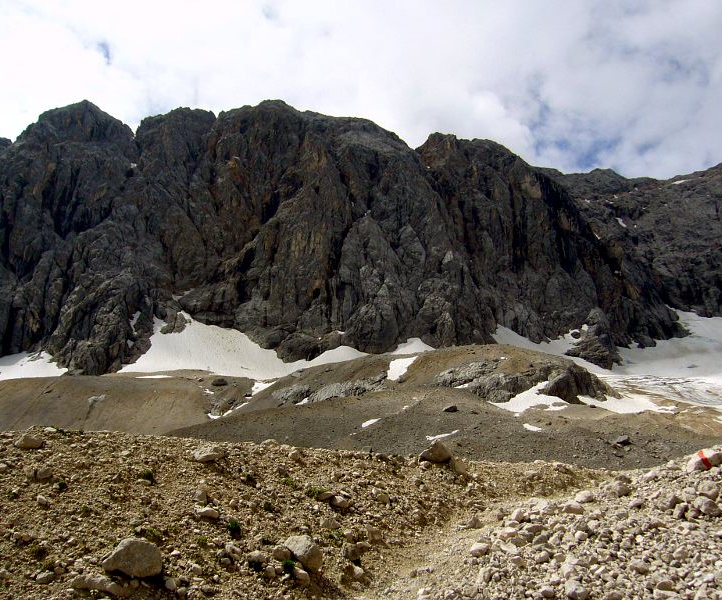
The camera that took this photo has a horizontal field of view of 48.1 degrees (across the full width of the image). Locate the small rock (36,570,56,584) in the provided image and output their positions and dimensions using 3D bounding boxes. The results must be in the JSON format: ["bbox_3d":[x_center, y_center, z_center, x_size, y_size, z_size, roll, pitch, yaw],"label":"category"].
[{"bbox_3d":[-2.457,2.161,6.300,0.148,0.095,0.125,2,-6,-21],"label":"small rock"}]

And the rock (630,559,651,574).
[{"bbox_3d":[2.246,2.141,6.500,0.177,0.118,0.150,0,-2,0],"label":"rock"}]

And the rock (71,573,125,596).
[{"bbox_3d":[-2.027,2.181,6.200,0.393,0.160,0.248,2,-6,-18],"label":"rock"}]

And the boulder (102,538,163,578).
[{"bbox_3d":[-1.638,1.854,5.800,0.431,0.264,0.345,0,-3,0],"label":"boulder"}]

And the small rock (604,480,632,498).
[{"bbox_3d":[2.727,2.015,8.600,0.289,0.176,0.231,0,-3,0],"label":"small rock"}]

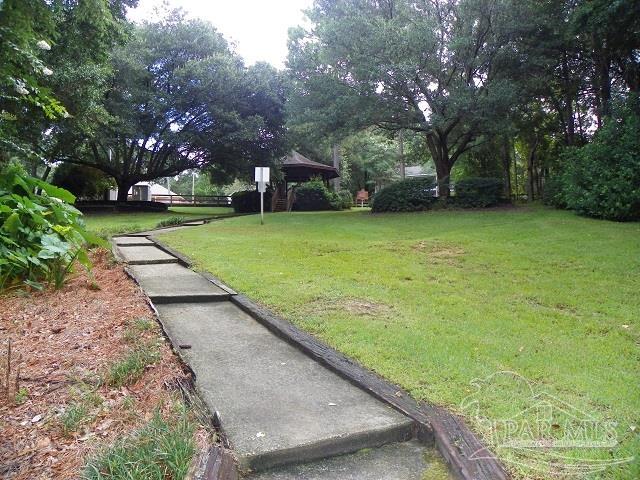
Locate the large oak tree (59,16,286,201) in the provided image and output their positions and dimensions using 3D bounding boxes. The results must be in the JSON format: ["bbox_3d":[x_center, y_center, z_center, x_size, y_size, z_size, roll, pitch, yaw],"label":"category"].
[{"bbox_3d":[-10.893,-9.638,35.500,16.500,13.600,15.000,0,4,0],"label":"large oak tree"}]

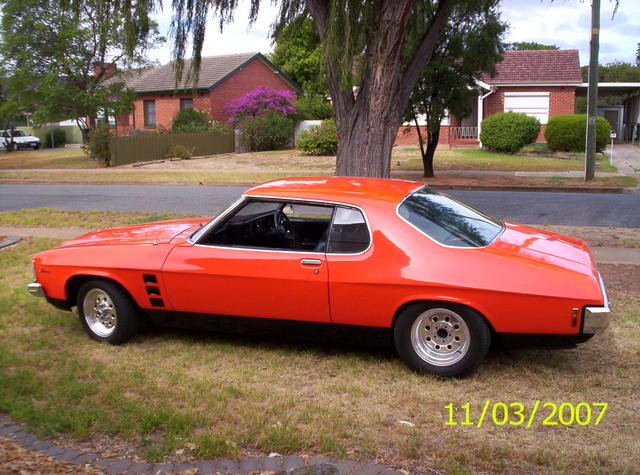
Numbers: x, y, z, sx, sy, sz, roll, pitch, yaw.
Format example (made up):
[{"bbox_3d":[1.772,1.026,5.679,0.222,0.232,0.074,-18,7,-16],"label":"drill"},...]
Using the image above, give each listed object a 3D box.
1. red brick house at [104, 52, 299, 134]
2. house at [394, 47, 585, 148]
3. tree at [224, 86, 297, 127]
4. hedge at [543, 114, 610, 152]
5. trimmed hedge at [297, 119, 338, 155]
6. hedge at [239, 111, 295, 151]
[{"bbox_3d":[-7.838,-8.302,42.272,9.200,5.550,9.400,3,9,27],"label":"red brick house"},{"bbox_3d":[8.210,-7.885,38.736,11.500,5.200,9.000,1,9,14],"label":"house"},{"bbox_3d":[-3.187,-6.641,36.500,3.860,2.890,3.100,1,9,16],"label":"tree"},{"bbox_3d":[11.071,-4.471,29.300,2.840,1.630,2.200,1,9,16],"label":"hedge"},{"bbox_3d":[-0.024,-4.817,32.500,2.190,1.720,2.000,1,9,16],"label":"trimmed hedge"},{"bbox_3d":[-2.787,-5.574,35.500,2.920,2.080,2.400,1,9,16],"label":"hedge"}]

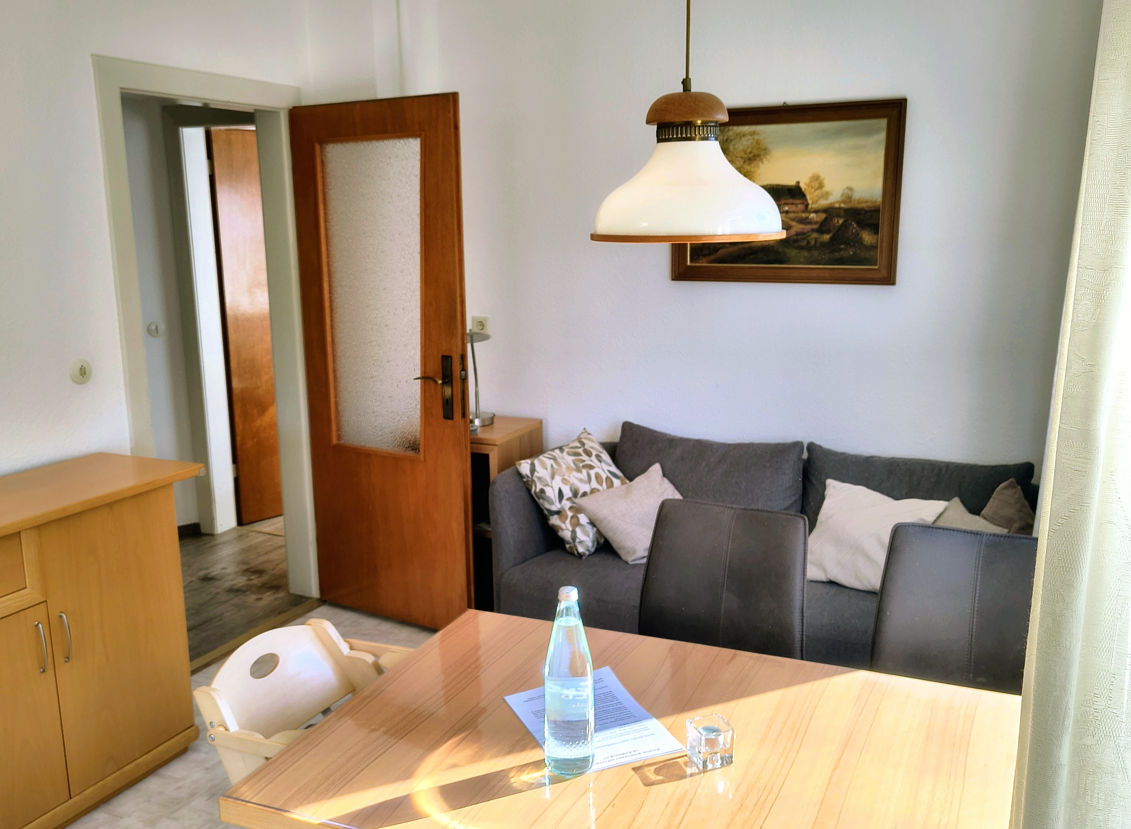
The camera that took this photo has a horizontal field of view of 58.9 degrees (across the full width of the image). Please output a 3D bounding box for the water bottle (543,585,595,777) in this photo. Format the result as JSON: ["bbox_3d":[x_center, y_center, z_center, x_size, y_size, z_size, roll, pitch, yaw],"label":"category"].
[{"bbox_3d":[0.005,0.399,1.522,0.080,0.290,0.080,-1,12,0],"label":"water bottle"}]

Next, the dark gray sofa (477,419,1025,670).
[{"bbox_3d":[0.713,0.537,3.337,1.820,0.800,0.790,5,13,25],"label":"dark gray sofa"}]

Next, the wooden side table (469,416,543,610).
[{"bbox_3d":[-0.384,0.422,4.037,0.500,0.766,0.470,5,13,25],"label":"wooden side table"}]

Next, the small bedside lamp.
[{"bbox_3d":[-0.367,-0.148,3.967,0.150,0.385,0.160,-1,12,0],"label":"small bedside lamp"}]

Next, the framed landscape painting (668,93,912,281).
[{"bbox_3d":[0.750,-0.759,3.485,0.795,0.600,0.030,5,13,25],"label":"framed landscape painting"}]

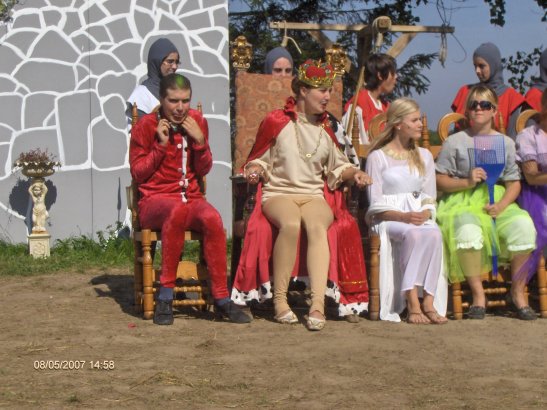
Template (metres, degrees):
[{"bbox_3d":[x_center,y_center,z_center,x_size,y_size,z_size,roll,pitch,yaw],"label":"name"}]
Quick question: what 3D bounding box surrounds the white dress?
[{"bbox_3d":[0.733,0.142,7.138,0.450,0.920,0.660,-1,3,-15],"label":"white dress"}]

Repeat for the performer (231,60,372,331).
[{"bbox_3d":[0.151,-0.087,7.005,0.740,1.400,0.820,-1,3,-5],"label":"performer"}]

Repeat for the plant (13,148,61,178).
[{"bbox_3d":[-1.843,-0.315,10.097,0.360,0.235,0.350,0,3,0],"label":"plant"}]

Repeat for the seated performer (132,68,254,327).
[{"bbox_3d":[-0.470,-0.047,7.088,0.570,1.320,0.800,-1,3,-13],"label":"seated performer"}]

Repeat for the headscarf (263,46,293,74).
[{"bbox_3d":[0.032,-0.851,8.266,0.210,0.320,0.250,-1,3,-8],"label":"headscarf"}]

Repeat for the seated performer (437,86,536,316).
[{"bbox_3d":[1.199,-0.048,7.258,0.530,1.280,0.740,-1,3,-6],"label":"seated performer"}]

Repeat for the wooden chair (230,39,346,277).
[{"bbox_3d":[0.101,-0.182,7.281,0.700,1.560,0.700,-1,3,-7],"label":"wooden chair"}]

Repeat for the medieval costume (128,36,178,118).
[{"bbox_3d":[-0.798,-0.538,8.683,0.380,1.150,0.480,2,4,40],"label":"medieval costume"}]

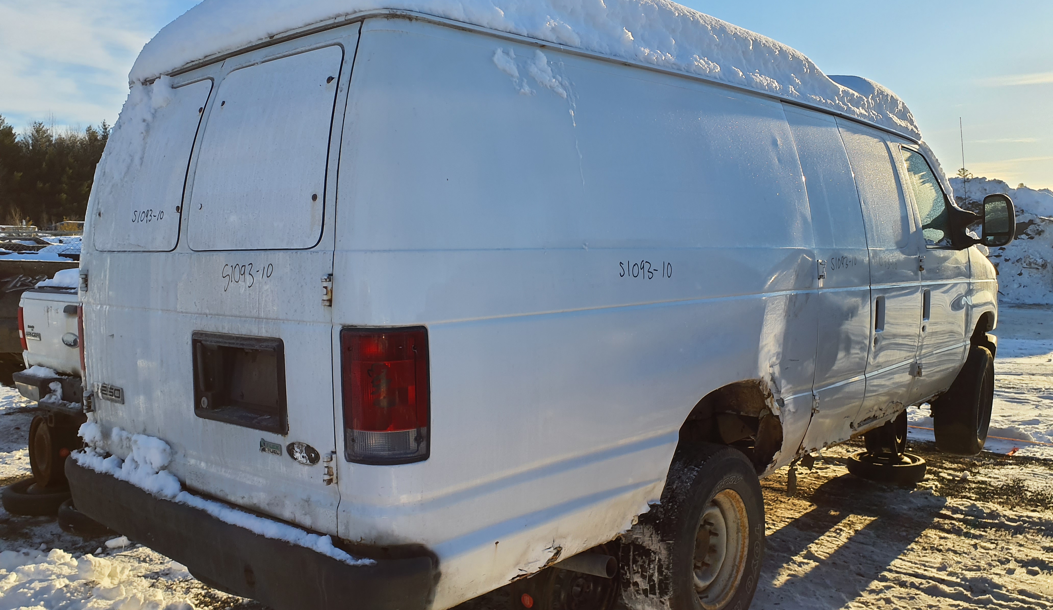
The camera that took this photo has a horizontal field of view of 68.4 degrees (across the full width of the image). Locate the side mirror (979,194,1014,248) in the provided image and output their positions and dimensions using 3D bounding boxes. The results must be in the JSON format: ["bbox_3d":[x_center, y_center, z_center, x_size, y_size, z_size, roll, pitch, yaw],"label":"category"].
[{"bbox_3d":[2.890,-0.519,4.750,0.120,0.325,0.180,-4,5,-42],"label":"side mirror"}]

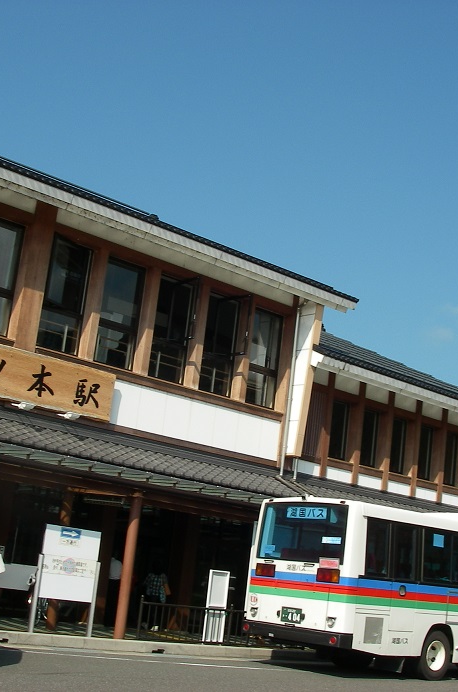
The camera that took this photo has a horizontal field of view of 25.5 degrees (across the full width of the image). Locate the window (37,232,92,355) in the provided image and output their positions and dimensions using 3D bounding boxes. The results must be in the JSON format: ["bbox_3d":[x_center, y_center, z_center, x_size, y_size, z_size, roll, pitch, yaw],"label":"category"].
[{"bbox_3d":[-3.558,-1.109,21.846,1.050,2.400,0.130,17,-17,-39],"label":"window"}]

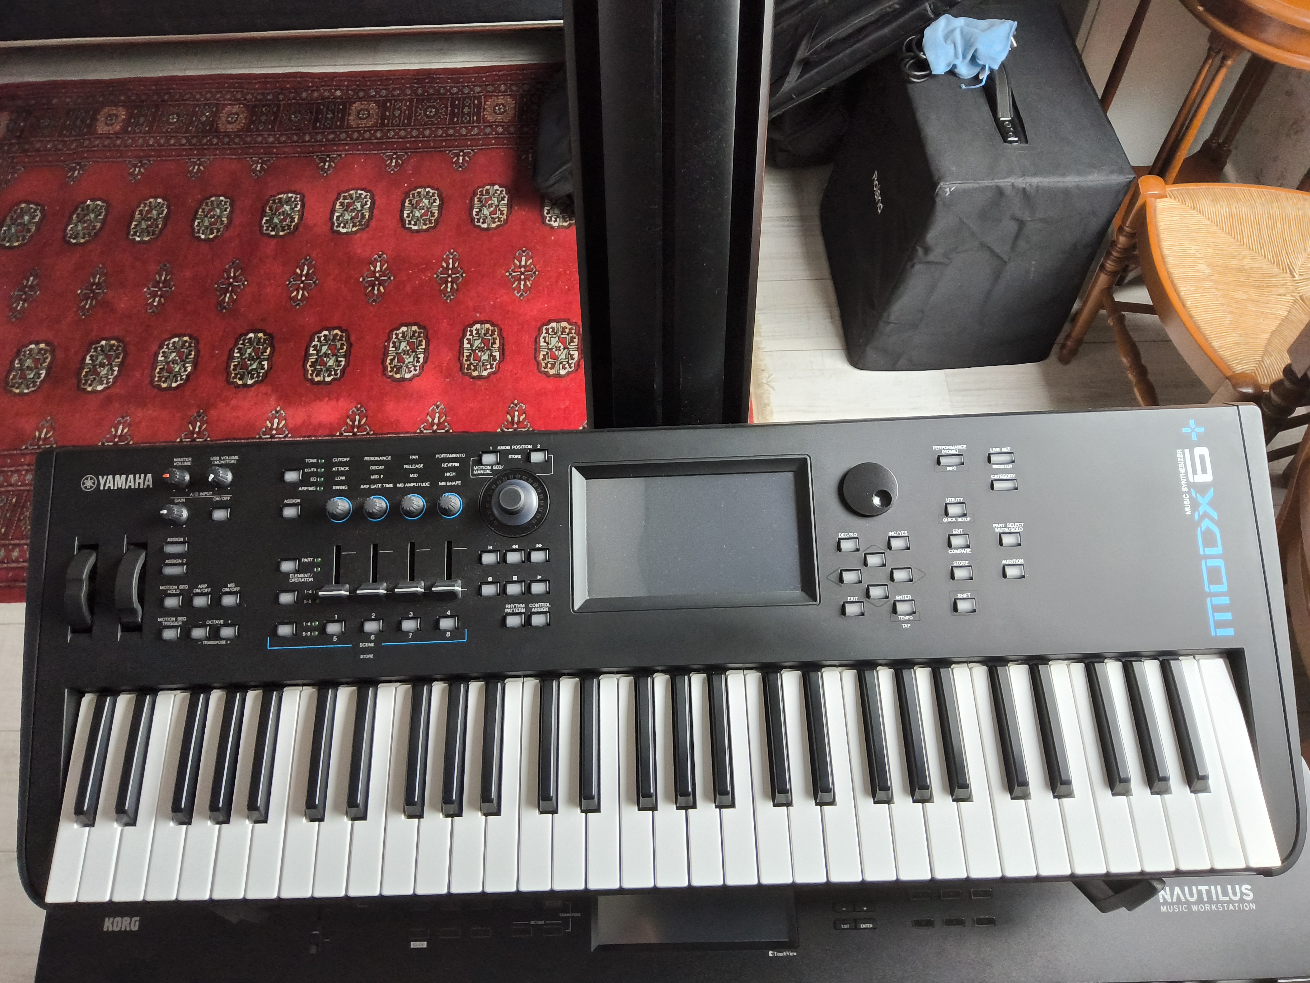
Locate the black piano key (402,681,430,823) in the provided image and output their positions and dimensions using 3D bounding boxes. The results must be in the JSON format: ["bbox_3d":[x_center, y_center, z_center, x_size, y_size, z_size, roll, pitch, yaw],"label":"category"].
[{"bbox_3d":[-0.170,0.184,0.679,0.013,0.012,0.093,-2,68,1],"label":"black piano key"}]

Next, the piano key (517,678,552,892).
[{"bbox_3d":[-0.084,0.209,0.681,0.022,0.020,0.146,-2,68,1],"label":"piano key"}]

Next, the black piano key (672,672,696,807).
[{"bbox_3d":[0.021,0.178,0.675,0.013,0.013,0.091,-2,68,1],"label":"black piano key"}]

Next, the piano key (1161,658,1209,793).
[{"bbox_3d":[0.377,0.165,0.668,0.013,0.013,0.091,-2,68,1],"label":"piano key"}]

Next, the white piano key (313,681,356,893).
[{"bbox_3d":[-0.225,0.214,0.684,0.022,0.020,0.146,-2,68,1],"label":"white piano key"}]

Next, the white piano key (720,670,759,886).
[{"bbox_3d":[0.057,0.203,0.678,0.022,0.020,0.146,-2,68,1],"label":"white piano key"}]

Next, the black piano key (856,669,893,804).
[{"bbox_3d":[0.158,0.172,0.672,0.013,0.012,0.093,-2,68,1],"label":"black piano key"}]

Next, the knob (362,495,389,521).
[{"bbox_3d":[-0.210,0.012,0.706,0.018,0.014,0.018,-2,78,1],"label":"knob"}]

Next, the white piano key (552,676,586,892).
[{"bbox_3d":[-0.060,0.208,0.679,0.023,0.019,0.144,-2,68,1],"label":"white piano key"}]

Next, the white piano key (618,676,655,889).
[{"bbox_3d":[-0.013,0.206,0.680,0.022,0.020,0.146,-2,68,1],"label":"white piano key"}]

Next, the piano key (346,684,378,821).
[{"bbox_3d":[-0.211,0.186,0.679,0.013,0.011,0.094,-2,69,1],"label":"piano key"}]

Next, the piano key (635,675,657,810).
[{"bbox_3d":[-0.006,0.178,0.674,0.013,0.013,0.093,-2,68,1],"label":"piano key"}]

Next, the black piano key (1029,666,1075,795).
[{"bbox_3d":[0.283,0.167,0.670,0.013,0.011,0.094,-2,69,1],"label":"black piano key"}]

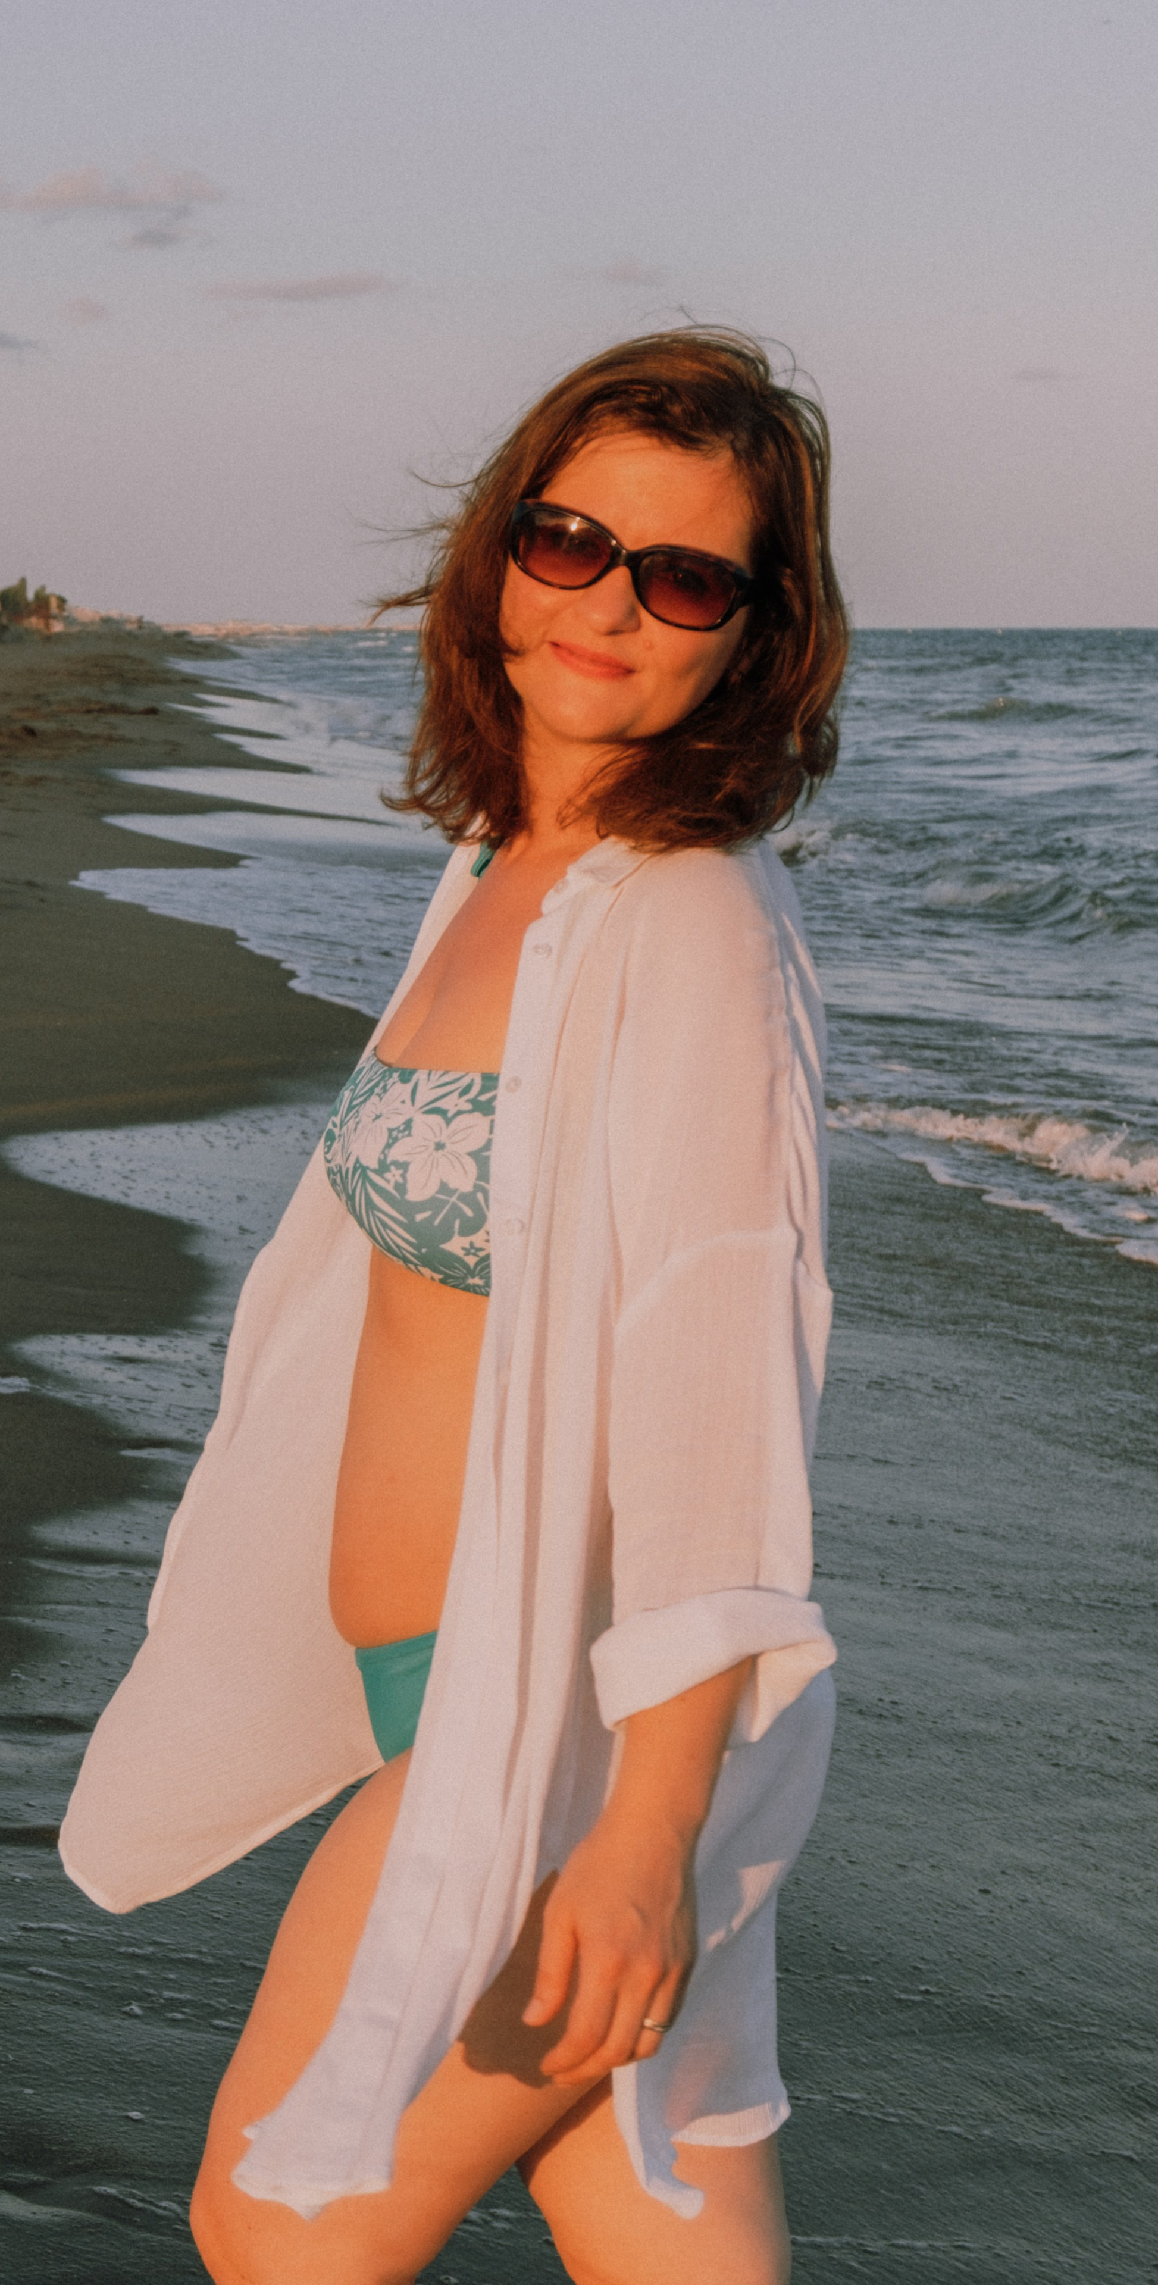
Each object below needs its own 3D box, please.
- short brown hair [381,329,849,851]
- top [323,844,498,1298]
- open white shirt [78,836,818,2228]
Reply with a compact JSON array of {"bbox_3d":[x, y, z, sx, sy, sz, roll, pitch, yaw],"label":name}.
[{"bbox_3d":[0.020,-0.305,1.530,0.250,0.290,0.240,13,11,10],"label":"short brown hair"},{"bbox_3d":[-0.045,-0.045,1.540,0.210,0.260,0.290,-5,12,-27],"label":"top"},{"bbox_3d":[-0.065,0.210,1.580,0.400,0.780,0.460,-5,12,-27],"label":"open white shirt"}]

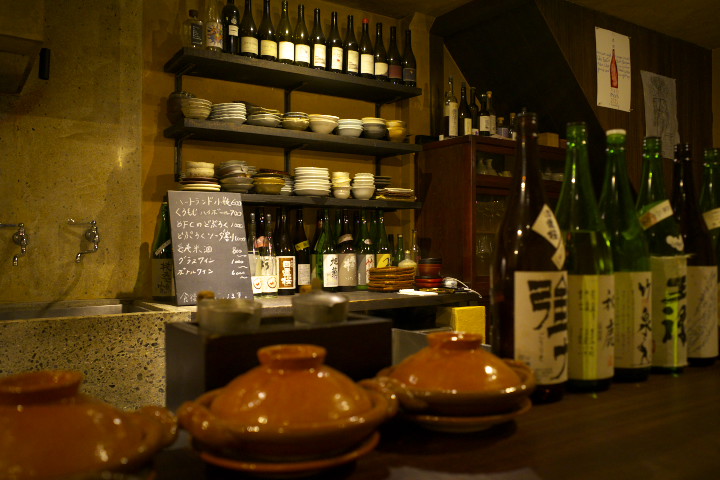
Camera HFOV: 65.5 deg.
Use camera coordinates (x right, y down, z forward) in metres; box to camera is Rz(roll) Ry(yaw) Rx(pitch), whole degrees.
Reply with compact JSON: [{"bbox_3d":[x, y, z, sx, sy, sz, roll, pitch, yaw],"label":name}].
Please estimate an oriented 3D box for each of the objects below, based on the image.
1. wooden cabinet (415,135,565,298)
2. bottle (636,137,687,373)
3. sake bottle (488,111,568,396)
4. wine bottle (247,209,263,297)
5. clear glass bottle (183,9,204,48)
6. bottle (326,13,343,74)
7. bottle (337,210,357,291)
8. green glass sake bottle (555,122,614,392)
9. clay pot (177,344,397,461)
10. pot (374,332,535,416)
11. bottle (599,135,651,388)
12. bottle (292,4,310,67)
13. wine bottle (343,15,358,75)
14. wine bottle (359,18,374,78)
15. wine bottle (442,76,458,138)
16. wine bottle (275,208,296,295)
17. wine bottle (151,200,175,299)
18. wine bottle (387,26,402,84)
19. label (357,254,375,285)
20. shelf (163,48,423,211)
[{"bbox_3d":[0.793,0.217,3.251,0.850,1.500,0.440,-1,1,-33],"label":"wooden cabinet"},{"bbox_3d":[0.506,0.021,0.968,0.105,0.396,0.105,0,0,-18],"label":"bottle"},{"bbox_3d":[0.239,0.019,0.797,0.105,0.400,0.105,0,0,0],"label":"sake bottle"},{"bbox_3d":[-0.463,0.068,2.440,0.082,0.362,0.082,1,-1,-30],"label":"wine bottle"},{"bbox_3d":[-0.668,-0.840,2.260,0.078,0.175,0.075,0,1,-20],"label":"clear glass bottle"},{"bbox_3d":[-0.123,-0.968,2.765,0.077,0.298,0.077,0,-1,0],"label":"bottle"},{"bbox_3d":[-0.061,0.037,2.630,0.105,0.395,0.105,0,1,0],"label":"bottle"},{"bbox_3d":[0.335,0.021,0.861,0.105,0.397,0.105,1,-1,-33],"label":"green glass sake bottle"},{"bbox_3d":[-0.066,0.160,0.577,0.228,0.095,0.185,0,0,-24],"label":"clay pot"},{"bbox_3d":[0.116,0.159,0.685,0.194,0.090,0.207,0,-1,0],"label":"pot"},{"bbox_3d":[0.421,0.021,0.915,0.105,0.397,0.105,1,-1,-33],"label":"bottle"},{"bbox_3d":[-0.263,-0.905,2.513,0.077,0.298,0.077,0,1,-12],"label":"bottle"},{"bbox_3d":[-0.045,-0.936,2.724,0.081,0.299,0.081,0,0,0],"label":"wine bottle"},{"bbox_3d":[0.032,-0.939,2.768,0.081,0.299,0.081,0,0,0],"label":"wine bottle"},{"bbox_3d":[0.492,-0.700,2.996,0.074,0.335,0.074,0,1,-6],"label":"wine bottle"},{"bbox_3d":[-0.349,0.051,2.620,0.105,0.398,0.105,0,0,-10],"label":"wine bottle"},{"bbox_3d":[-0.808,0.051,2.325,0.105,0.398,0.105,0,-1,-27],"label":"wine bottle"},{"bbox_3d":[0.175,-0.929,2.848,0.081,0.299,0.081,0,0,0],"label":"wine bottle"},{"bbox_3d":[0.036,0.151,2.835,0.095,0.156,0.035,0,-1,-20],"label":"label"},{"bbox_3d":[-0.268,-0.458,2.633,1.187,0.602,0.299,-1,1,-33],"label":"shelf"}]

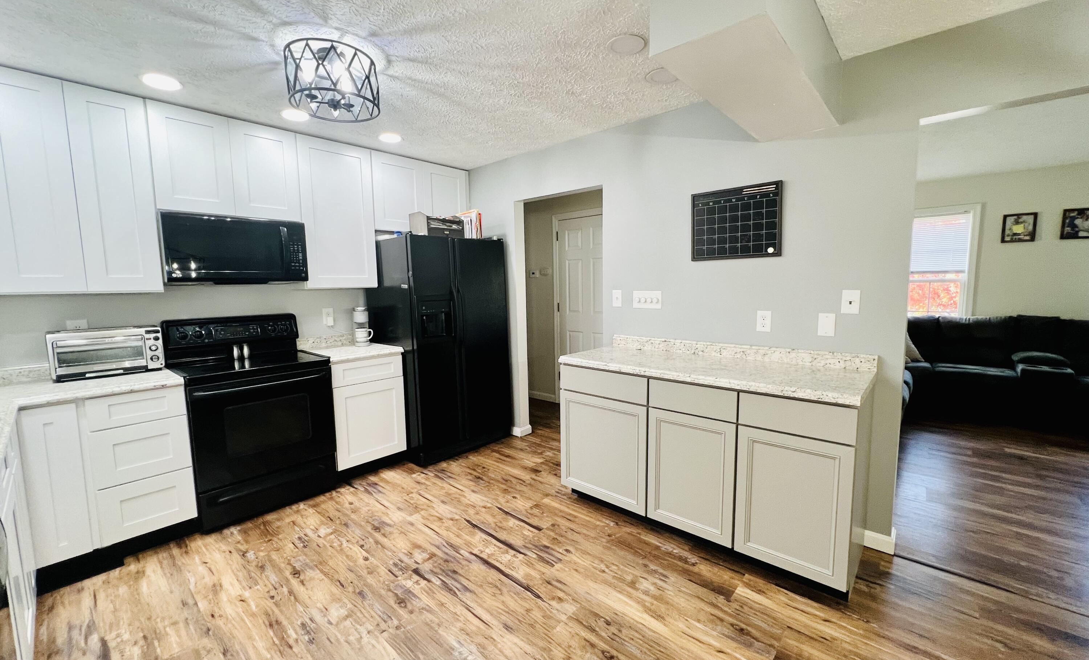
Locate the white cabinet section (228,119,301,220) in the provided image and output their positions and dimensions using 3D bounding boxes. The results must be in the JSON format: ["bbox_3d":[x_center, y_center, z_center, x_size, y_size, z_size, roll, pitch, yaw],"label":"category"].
[{"bbox_3d":[-1.966,-1.058,2.840,0.318,0.595,0.380,4,8,43],"label":"white cabinet section"}]

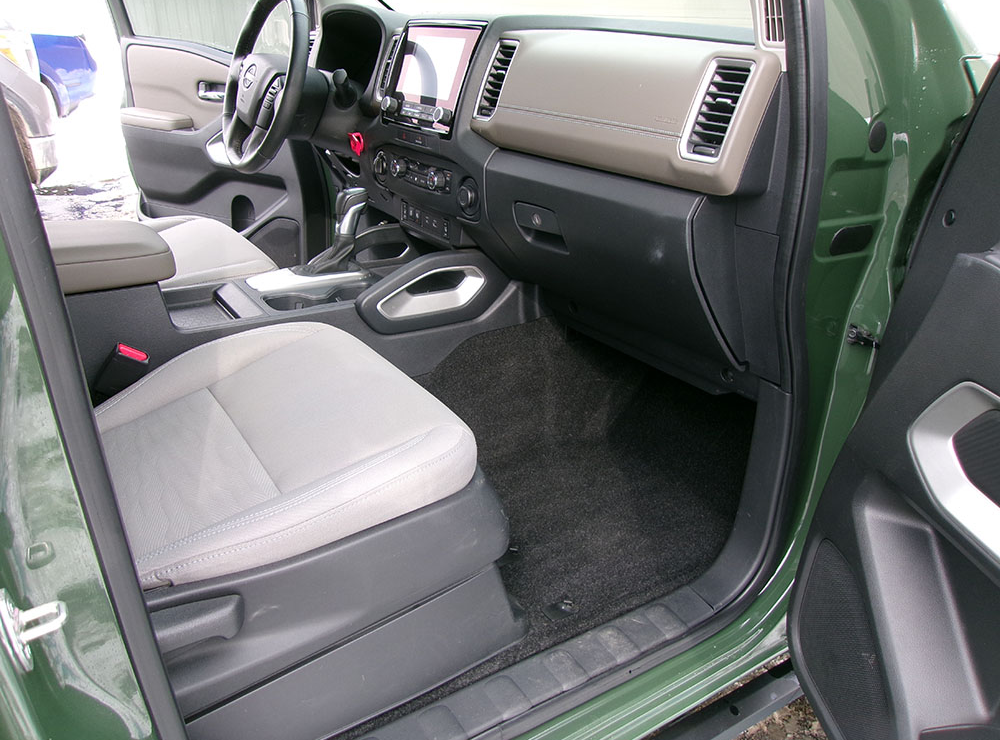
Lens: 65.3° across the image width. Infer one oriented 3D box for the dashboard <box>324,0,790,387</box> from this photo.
[{"bbox_3d":[0.018,-0.428,1.529,0.460,0.510,1.450,-14,28,-32],"label":"dashboard"}]

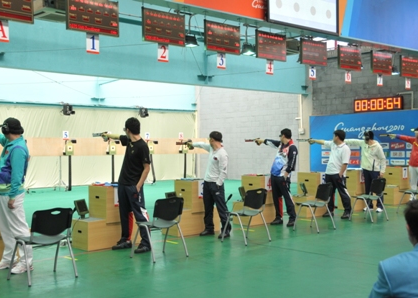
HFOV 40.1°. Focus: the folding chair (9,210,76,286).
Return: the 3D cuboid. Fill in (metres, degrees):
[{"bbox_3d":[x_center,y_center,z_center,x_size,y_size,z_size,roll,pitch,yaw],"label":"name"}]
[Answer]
[{"bbox_3d":[-1.841,1.038,6.347,0.520,0.800,0.570,-1,0,45],"label":"folding chair"}]

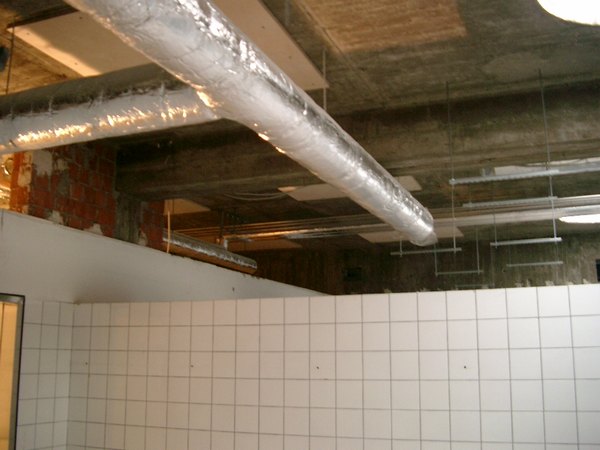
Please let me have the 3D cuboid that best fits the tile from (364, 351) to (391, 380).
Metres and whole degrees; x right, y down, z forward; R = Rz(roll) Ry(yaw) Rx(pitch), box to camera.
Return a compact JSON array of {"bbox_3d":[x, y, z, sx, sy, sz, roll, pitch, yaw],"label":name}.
[{"bbox_3d":[0.406,0.742,3.390,0.150,0.150,0.010,-5,-13,21],"label":"tile"}]

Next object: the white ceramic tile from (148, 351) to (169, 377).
[{"bbox_3d":[-0.853,0.835,3.860,0.150,0.150,0.008,-5,-13,21],"label":"white ceramic tile"}]

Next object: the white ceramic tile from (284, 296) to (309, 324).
[{"bbox_3d":[-0.019,0.481,3.615,0.150,0.150,0.010,-5,-13,21],"label":"white ceramic tile"}]

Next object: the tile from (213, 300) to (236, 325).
[{"bbox_3d":[-0.443,0.518,3.806,0.150,0.150,0.010,-5,-13,21],"label":"tile"}]

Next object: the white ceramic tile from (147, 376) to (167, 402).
[{"bbox_3d":[-0.860,0.986,3.860,0.150,0.150,0.010,-5,-13,21],"label":"white ceramic tile"}]

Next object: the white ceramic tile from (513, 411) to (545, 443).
[{"bbox_3d":[1.077,0.954,3.026,0.150,0.150,0.009,-5,-13,21],"label":"white ceramic tile"}]

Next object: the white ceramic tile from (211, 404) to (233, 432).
[{"bbox_3d":[-0.440,1.109,3.686,0.150,0.150,0.010,-5,-13,21],"label":"white ceramic tile"}]

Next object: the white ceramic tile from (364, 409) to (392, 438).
[{"bbox_3d":[0.402,1.033,3.329,0.150,0.150,0.010,-5,-13,21],"label":"white ceramic tile"}]

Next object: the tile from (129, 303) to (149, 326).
[{"bbox_3d":[-0.995,0.555,3.982,0.150,0.150,0.009,-5,-13,21],"label":"tile"}]

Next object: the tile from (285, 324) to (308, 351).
[{"bbox_3d":[-0.018,0.626,3.563,0.150,0.150,0.009,-5,-13,21],"label":"tile"}]

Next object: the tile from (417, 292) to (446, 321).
[{"bbox_3d":[0.690,0.427,3.363,0.150,0.150,0.009,-5,-13,21],"label":"tile"}]

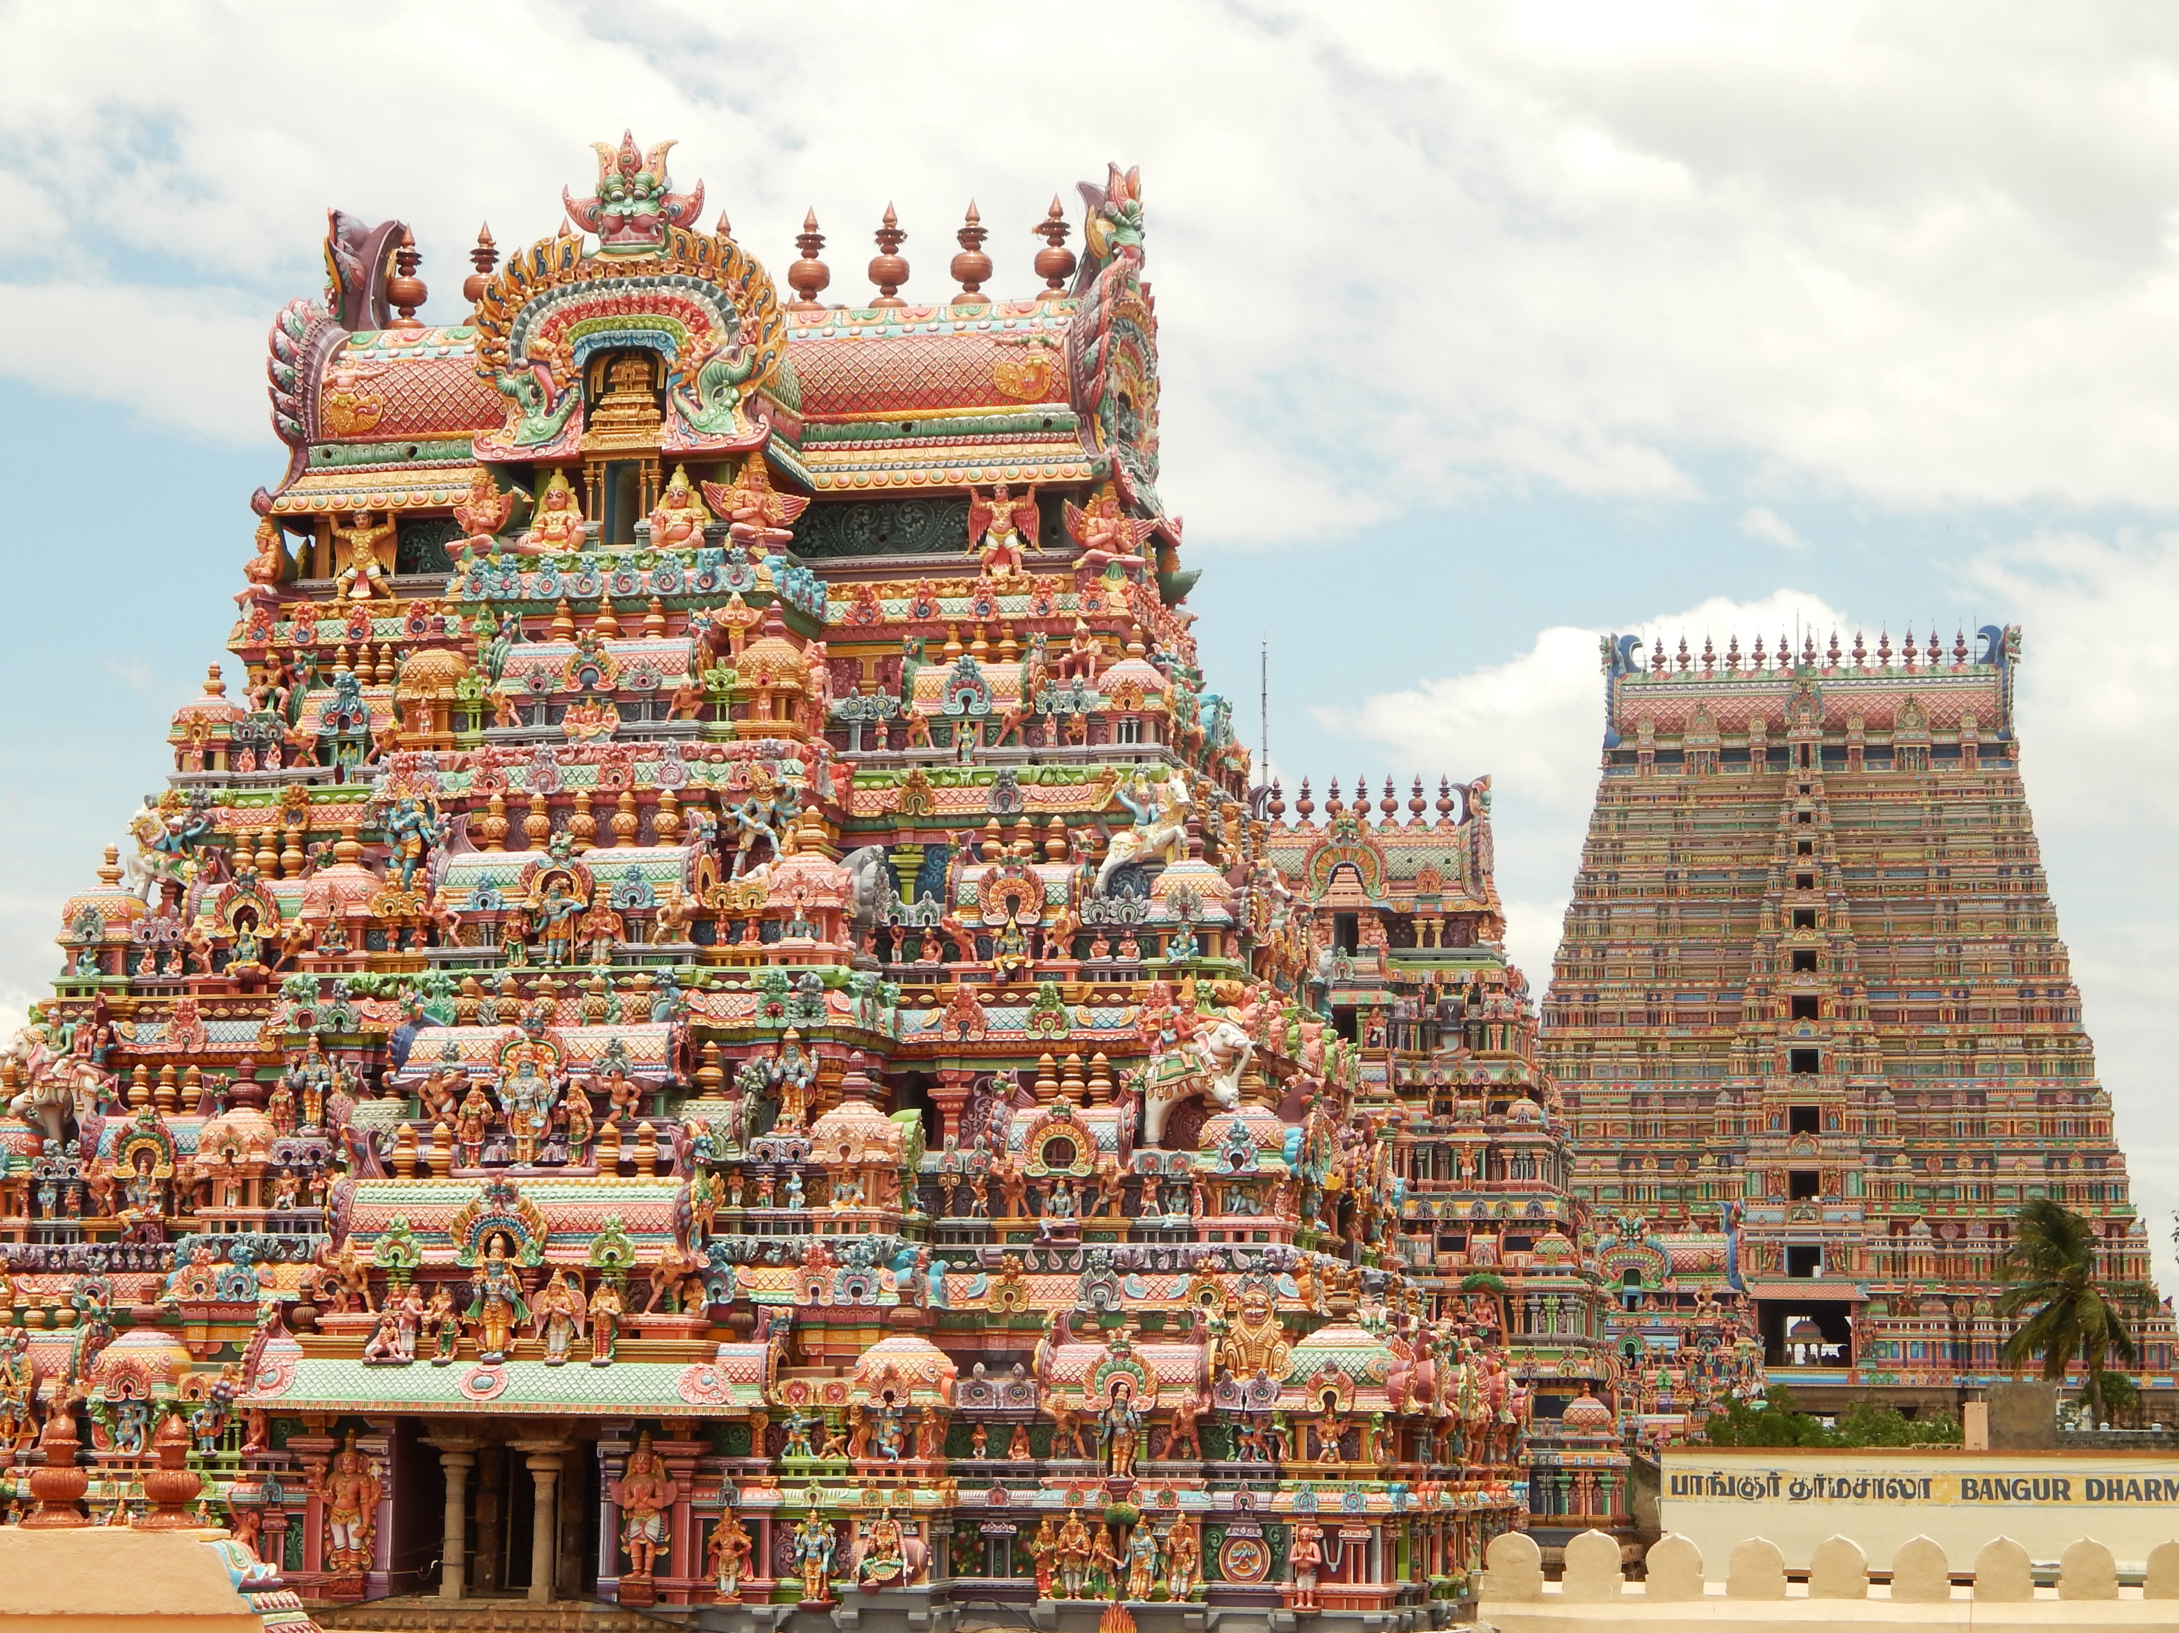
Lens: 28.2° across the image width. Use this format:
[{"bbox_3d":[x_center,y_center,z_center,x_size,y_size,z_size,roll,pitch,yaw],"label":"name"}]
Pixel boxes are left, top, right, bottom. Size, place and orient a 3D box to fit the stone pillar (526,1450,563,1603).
[{"bbox_3d":[-7.438,9.671,59.129,0.463,2.048,0.463,1,-8,0],"label":"stone pillar"}]

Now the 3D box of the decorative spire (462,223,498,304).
[{"bbox_3d":[-10.013,-8.972,71.814,0.718,1.731,0.718,-1,-9,11],"label":"decorative spire"}]

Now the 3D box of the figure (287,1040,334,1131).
[{"bbox_3d":[-10.224,3.510,57.024,0.468,1.194,0.360,-1,-9,13],"label":"figure"}]

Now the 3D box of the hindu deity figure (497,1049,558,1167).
[{"bbox_3d":[-7.982,4.118,61.622,0.843,1.739,0.550,-1,-9,11],"label":"hindu deity figure"}]

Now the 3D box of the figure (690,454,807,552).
[{"bbox_3d":[-5.049,-4.678,64.473,1.869,1.344,0.850,5,-10,-28],"label":"figure"}]

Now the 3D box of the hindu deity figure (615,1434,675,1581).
[{"bbox_3d":[-5.944,9.242,58.109,0.814,1.949,0.600,-1,-9,13],"label":"hindu deity figure"}]

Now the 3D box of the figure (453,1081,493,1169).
[{"bbox_3d":[-8.773,4.399,61.833,0.541,1.260,0.420,-1,-9,11],"label":"figure"}]

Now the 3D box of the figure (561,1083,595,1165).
[{"bbox_3d":[-7.050,4.243,59.858,0.472,1.135,0.420,-1,-9,13],"label":"figure"}]

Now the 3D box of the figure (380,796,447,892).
[{"bbox_3d":[-9.180,0.369,58.847,0.768,1.294,0.528,-1,-9,13],"label":"figure"}]

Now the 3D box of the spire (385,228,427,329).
[{"bbox_3d":[-10.286,-8.095,65.363,0.615,1.651,0.615,-1,-9,13],"label":"spire"}]

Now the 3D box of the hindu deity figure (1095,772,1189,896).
[{"bbox_3d":[0.702,0.245,56.875,1.248,1.646,0.576,-6,-11,37],"label":"hindu deity figure"}]

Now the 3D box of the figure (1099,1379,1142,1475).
[{"bbox_3d":[0.393,7.625,54.040,0.469,1.186,0.380,-1,-9,13],"label":"figure"}]

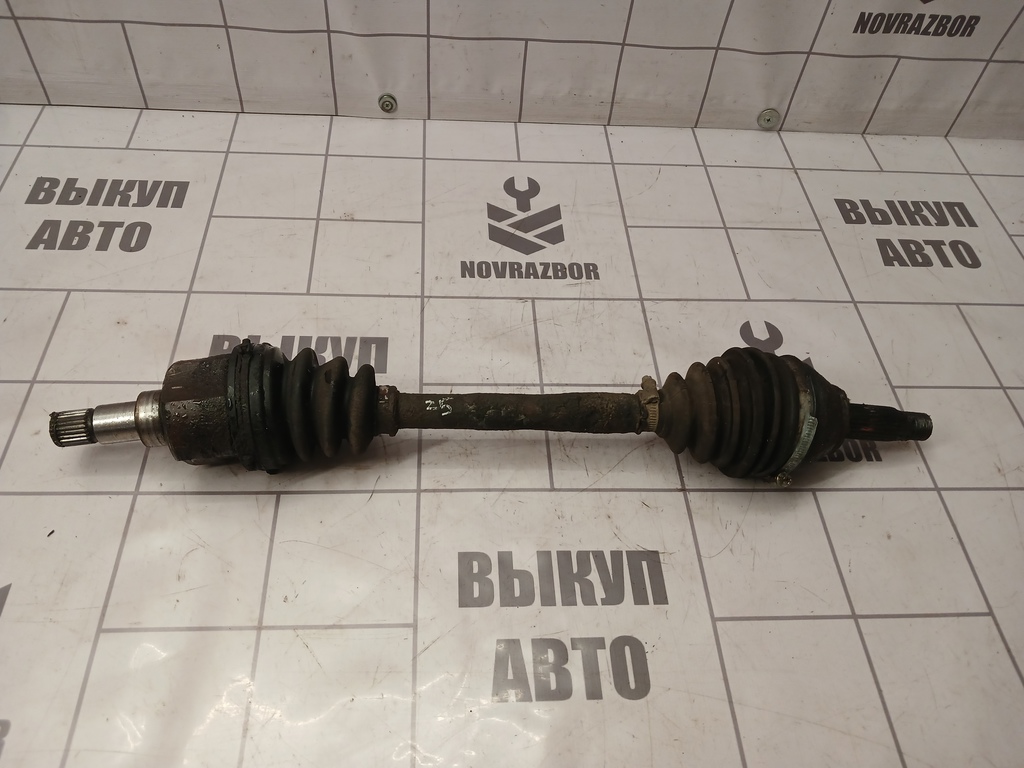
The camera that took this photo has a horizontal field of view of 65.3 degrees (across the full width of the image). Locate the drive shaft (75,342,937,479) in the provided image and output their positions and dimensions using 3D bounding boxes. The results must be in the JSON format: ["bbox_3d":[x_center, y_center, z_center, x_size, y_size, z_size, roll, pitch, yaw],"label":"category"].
[{"bbox_3d":[0.001,0.019,0.574,0.627,0.102,0.106,0,51,-5],"label":"drive shaft"}]

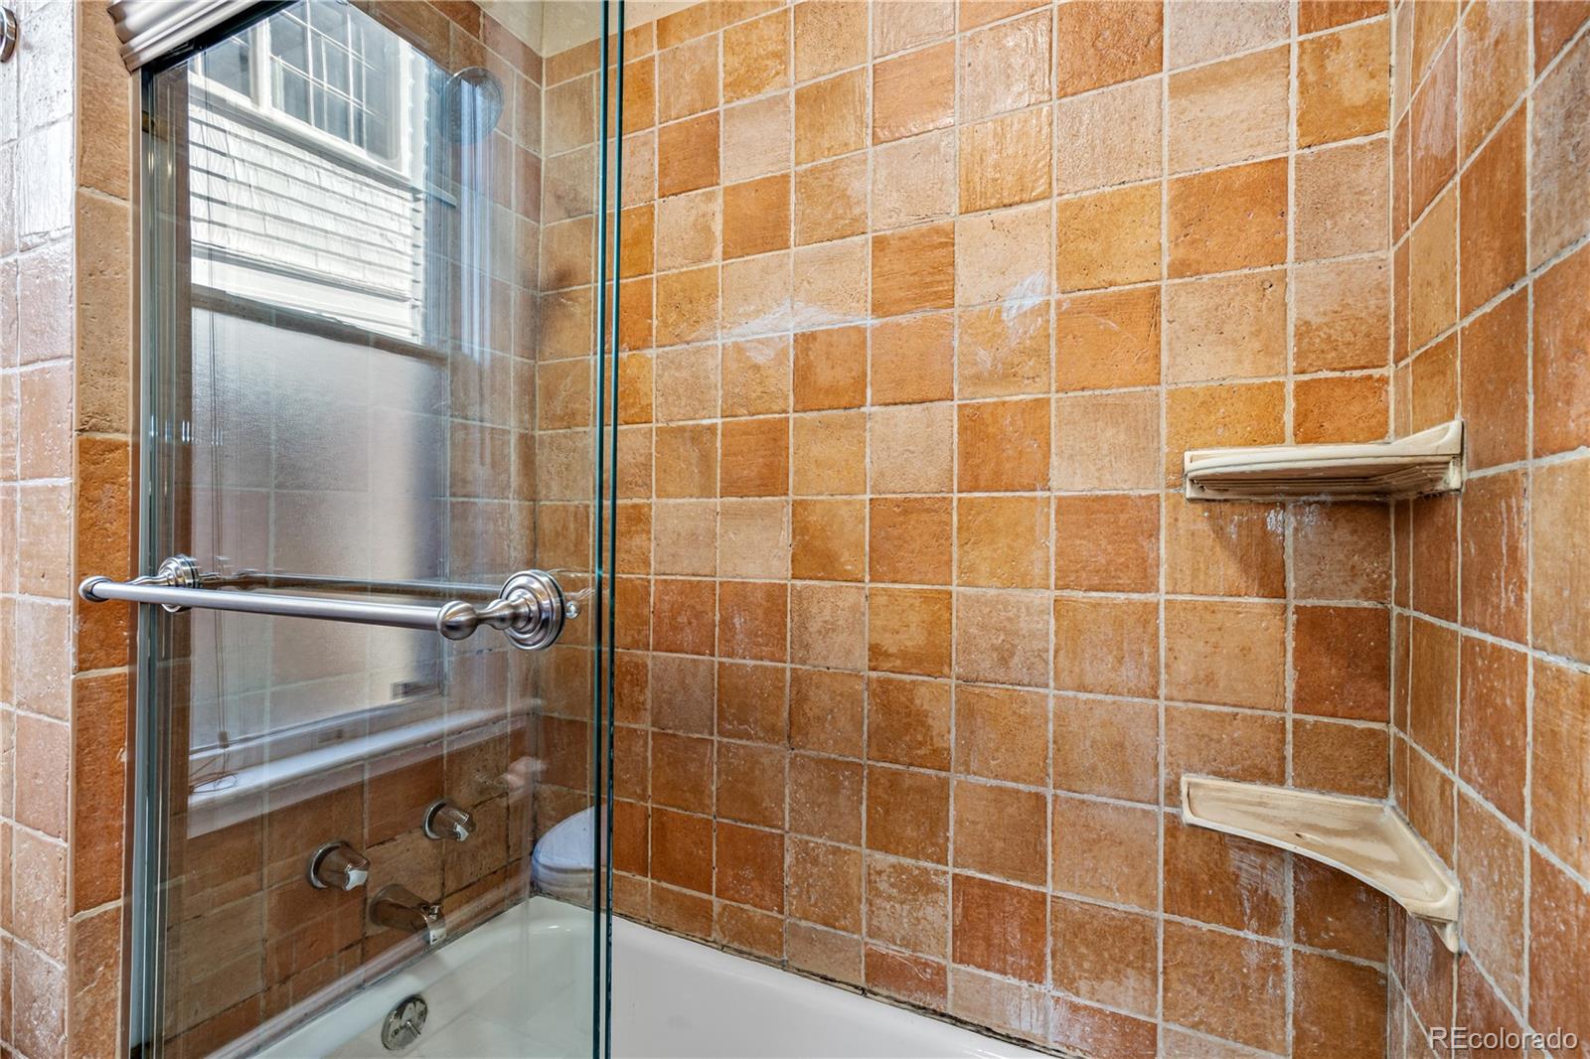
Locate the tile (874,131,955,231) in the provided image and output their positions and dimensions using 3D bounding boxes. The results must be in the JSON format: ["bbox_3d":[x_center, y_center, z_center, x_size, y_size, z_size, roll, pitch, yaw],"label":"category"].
[{"bbox_3d":[0.201,-0.588,1.199,0.144,0.144,0.011,0,0,26],"label":"tile"}]

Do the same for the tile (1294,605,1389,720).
[{"bbox_3d":[0.725,0.177,0.942,0.101,0.147,0.010,0,0,26],"label":"tile"}]

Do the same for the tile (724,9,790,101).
[{"bbox_3d":[-0.069,-0.891,1.336,0.146,0.145,0.012,0,0,26],"label":"tile"}]

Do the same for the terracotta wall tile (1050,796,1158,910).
[{"bbox_3d":[0.468,0.486,1.074,0.147,0.144,0.012,0,-1,26],"label":"terracotta wall tile"}]

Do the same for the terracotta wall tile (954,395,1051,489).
[{"bbox_3d":[0.337,-0.134,1.146,0.145,0.145,0.012,0,-1,26],"label":"terracotta wall tile"}]

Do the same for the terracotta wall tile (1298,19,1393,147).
[{"bbox_3d":[0.728,-0.586,0.941,0.100,0.143,0.012,0,0,26],"label":"terracotta wall tile"}]

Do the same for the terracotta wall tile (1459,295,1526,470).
[{"bbox_3d":[0.647,-0.132,0.650,0.010,0.146,0.142,0,0,26],"label":"terracotta wall tile"}]

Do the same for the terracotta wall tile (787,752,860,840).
[{"bbox_3d":[0.056,0.481,1.277,0.143,0.142,0.012,0,-1,26],"label":"terracotta wall tile"}]

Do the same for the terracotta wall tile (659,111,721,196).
[{"bbox_3d":[-0.207,-0.742,1.404,0.146,0.141,0.012,0,-1,26],"label":"terracotta wall tile"}]

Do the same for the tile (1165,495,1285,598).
[{"bbox_3d":[0.608,0.022,1.001,0.147,0.147,0.010,0,0,26],"label":"tile"}]

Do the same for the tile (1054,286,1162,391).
[{"bbox_3d":[0.474,-0.285,1.071,0.146,0.145,0.010,0,0,26],"label":"tile"}]

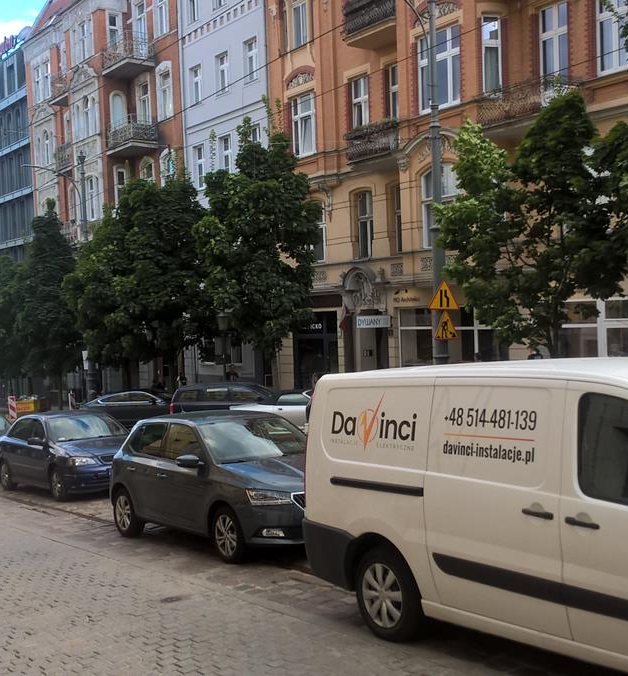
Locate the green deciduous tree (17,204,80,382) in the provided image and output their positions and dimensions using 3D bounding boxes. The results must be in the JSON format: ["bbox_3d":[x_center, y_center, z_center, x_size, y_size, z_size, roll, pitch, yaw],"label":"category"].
[{"bbox_3d":[-11.300,-1.150,42.700,3.200,9.100,3.200,-3,1,-36],"label":"green deciduous tree"}]

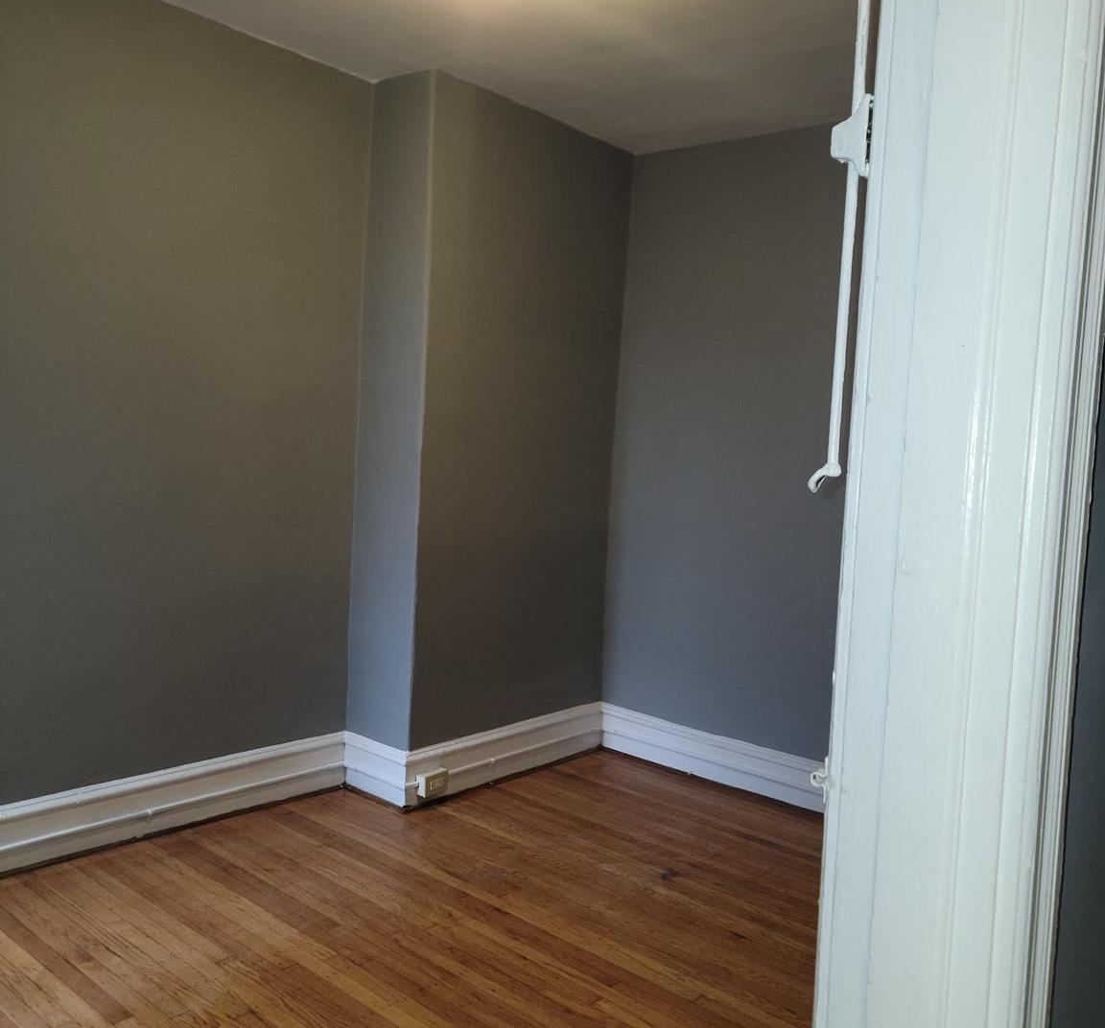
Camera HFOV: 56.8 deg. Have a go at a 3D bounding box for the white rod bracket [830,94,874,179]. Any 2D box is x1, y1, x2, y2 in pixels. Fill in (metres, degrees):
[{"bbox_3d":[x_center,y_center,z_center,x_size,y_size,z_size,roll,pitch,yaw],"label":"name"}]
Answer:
[{"bbox_3d":[0.238,-0.292,0.803,0.031,0.063,0.022,6,4,41],"label":"white rod bracket"}]

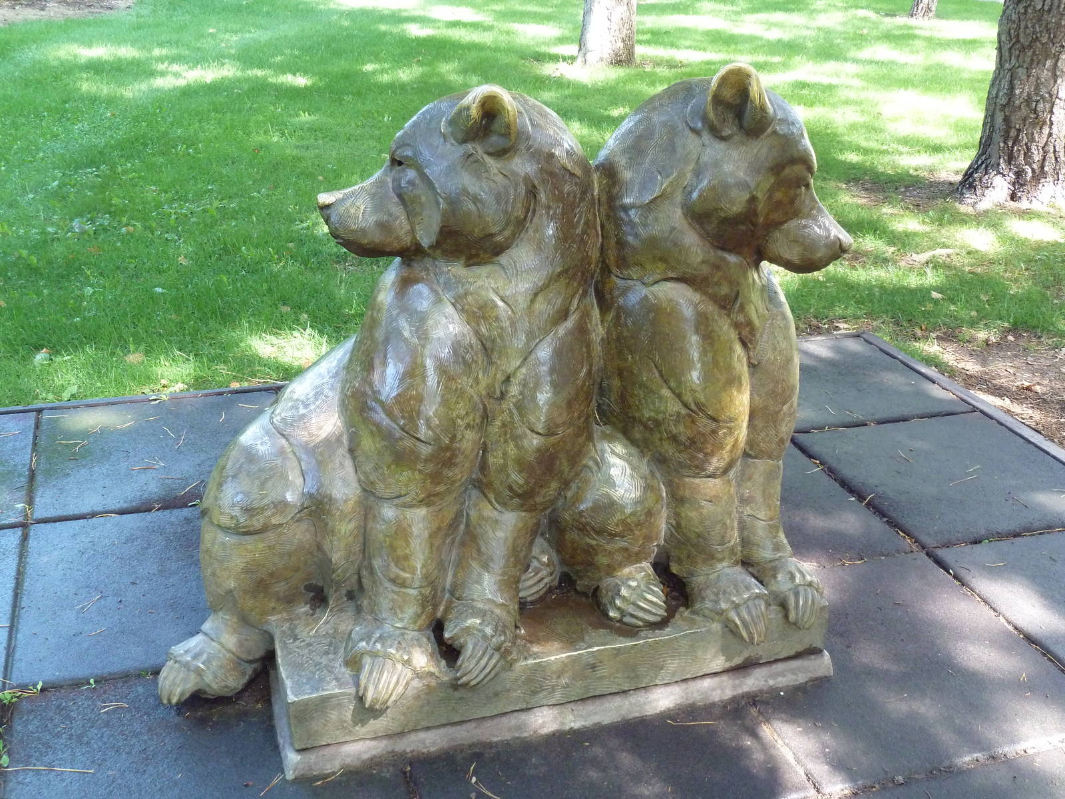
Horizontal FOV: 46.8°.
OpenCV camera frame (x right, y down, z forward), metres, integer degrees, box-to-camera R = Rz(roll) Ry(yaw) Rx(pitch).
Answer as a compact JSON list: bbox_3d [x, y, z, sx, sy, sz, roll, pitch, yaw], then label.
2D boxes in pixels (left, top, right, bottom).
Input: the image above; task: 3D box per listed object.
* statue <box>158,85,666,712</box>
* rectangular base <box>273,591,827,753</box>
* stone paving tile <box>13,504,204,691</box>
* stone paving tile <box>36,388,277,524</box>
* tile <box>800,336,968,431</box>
[{"bbox_3d":[-0.222,-0.019,2.026,0.826,0.993,0.669,-4,24,-14],"label":"statue"},{"bbox_3d":[-0.022,0.331,2.275,0.925,0.093,0.580,-6,25,-18],"label":"rectangular base"},{"bbox_3d":[-0.688,0.373,2.438,0.590,0.050,0.590,-6,25,-18],"label":"stone paving tile"},{"bbox_3d":[-0.878,0.138,2.956,0.590,0.050,0.590,-6,25,-18],"label":"stone paving tile"},{"bbox_3d":[0.829,-0.033,3.502,0.590,0.050,0.590,-6,25,-18],"label":"tile"}]

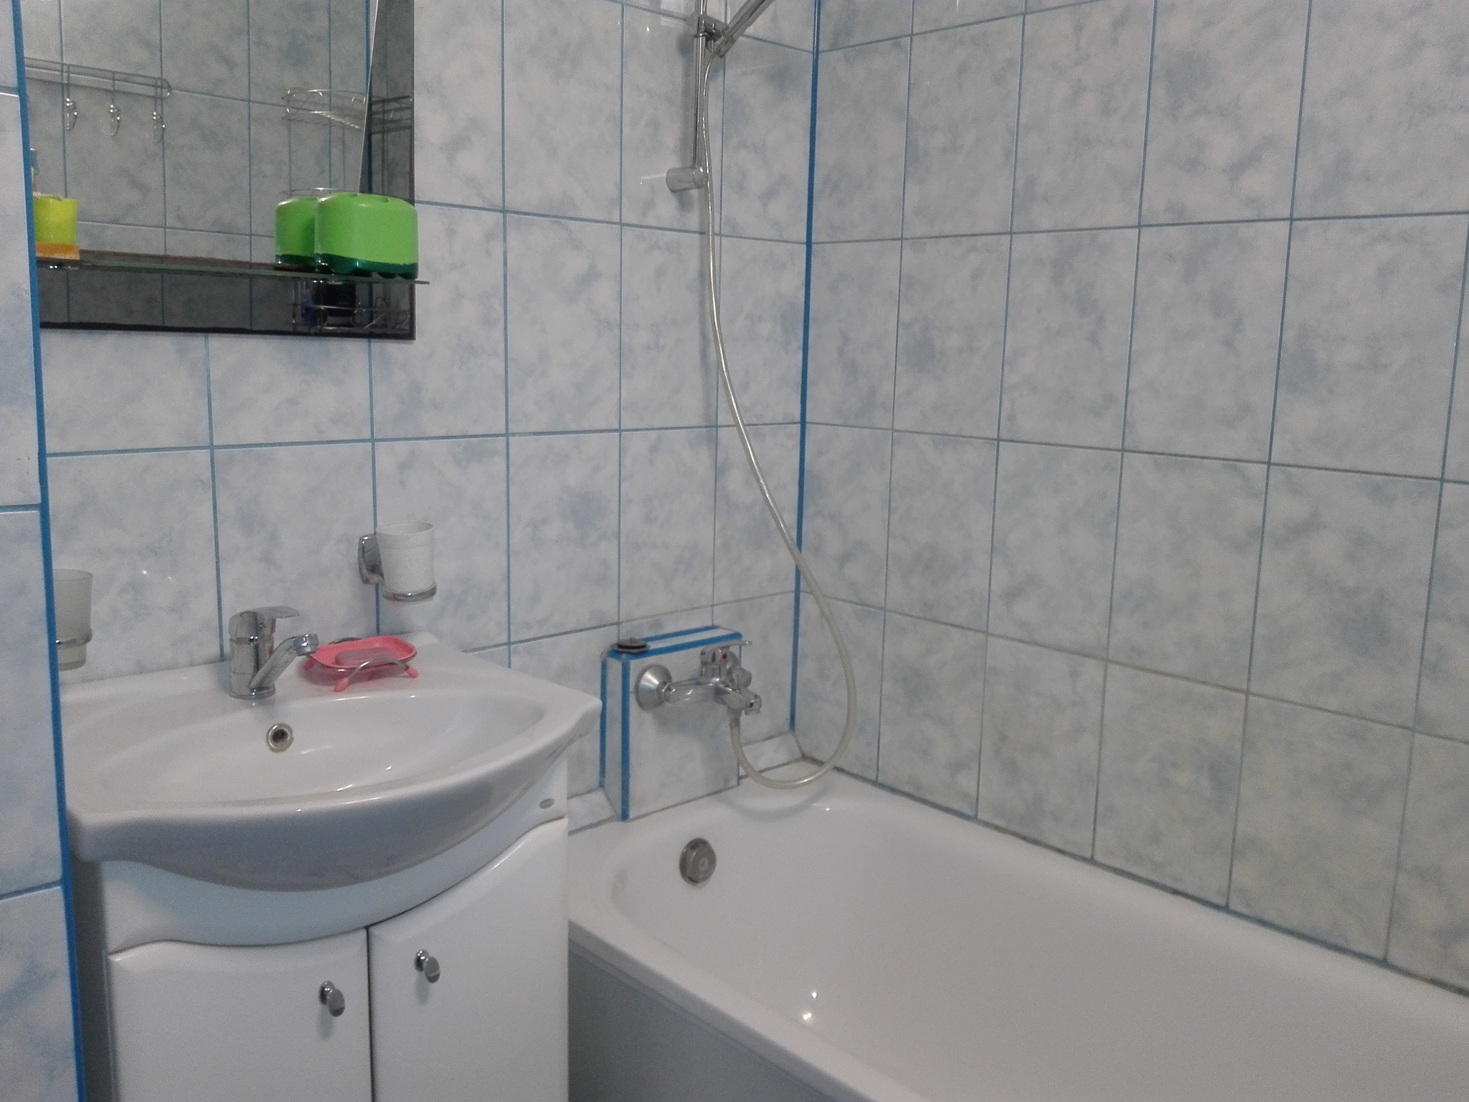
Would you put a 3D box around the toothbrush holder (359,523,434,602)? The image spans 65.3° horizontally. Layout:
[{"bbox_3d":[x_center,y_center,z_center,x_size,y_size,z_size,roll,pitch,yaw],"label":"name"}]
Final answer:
[{"bbox_3d":[-0.422,0.013,1.450,0.073,0.090,0.112,-8,14,-43],"label":"toothbrush holder"}]

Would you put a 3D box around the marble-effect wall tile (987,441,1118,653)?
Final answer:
[{"bbox_3d":[0.473,-0.005,1.710,0.010,0.300,0.200,-8,14,-43],"label":"marble-effect wall tile"}]

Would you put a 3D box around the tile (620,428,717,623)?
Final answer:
[{"bbox_3d":[-0.108,-0.046,1.853,0.200,0.300,0.010,-8,14,-43],"label":"tile"}]

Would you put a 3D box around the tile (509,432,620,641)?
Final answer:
[{"bbox_3d":[-0.252,-0.025,1.700,0.200,0.300,0.009,-9,14,-43],"label":"tile"}]

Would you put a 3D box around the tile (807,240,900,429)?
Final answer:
[{"bbox_3d":[0.198,-0.362,1.928,0.009,0.300,0.200,-9,14,-43],"label":"tile"}]

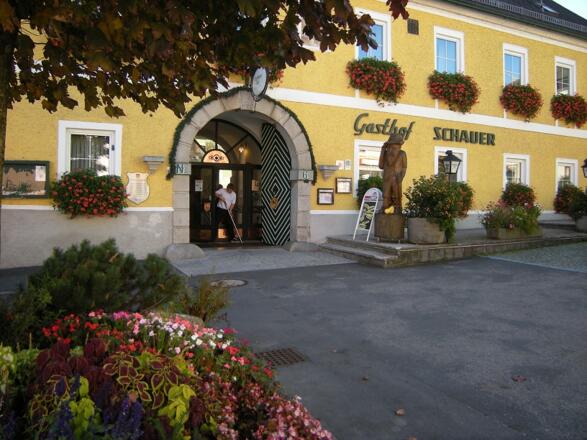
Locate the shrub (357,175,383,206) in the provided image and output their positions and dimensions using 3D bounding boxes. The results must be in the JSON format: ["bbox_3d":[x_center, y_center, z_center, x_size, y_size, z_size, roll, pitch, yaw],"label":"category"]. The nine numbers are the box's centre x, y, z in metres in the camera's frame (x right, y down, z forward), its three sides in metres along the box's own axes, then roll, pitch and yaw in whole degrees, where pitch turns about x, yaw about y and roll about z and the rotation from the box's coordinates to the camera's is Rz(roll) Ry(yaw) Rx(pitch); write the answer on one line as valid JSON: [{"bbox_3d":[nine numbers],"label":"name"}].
[{"bbox_3d":[2.161,-0.831,13.151,0.800,0.850,0.600,0,0,-26],"label":"shrub"}]

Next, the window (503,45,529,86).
[{"bbox_3d":[7.562,-5.161,16.251,1.284,1.488,0.200,0,0,-26],"label":"window"}]

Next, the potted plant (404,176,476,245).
[{"bbox_3d":[3.157,-0.228,10.300,1.120,1.430,1.050,0,0,-26],"label":"potted plant"}]

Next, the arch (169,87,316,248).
[{"bbox_3d":[-1.236,-1.304,12.079,3.825,4.003,0.500,0,0,-26],"label":"arch"}]

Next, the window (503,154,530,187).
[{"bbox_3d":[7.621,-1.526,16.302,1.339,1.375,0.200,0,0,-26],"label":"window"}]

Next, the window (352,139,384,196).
[{"bbox_3d":[2.137,-1.411,13.007,1.200,1.520,0.200,0,0,-25],"label":"window"}]

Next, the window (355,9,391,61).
[{"bbox_3d":[2.260,-5.190,13.642,1.268,1.483,0.200,0,0,-26],"label":"window"}]

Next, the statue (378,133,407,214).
[{"bbox_3d":[2.179,-1.029,10.500,0.600,1.800,0.500,0,0,-10],"label":"statue"}]

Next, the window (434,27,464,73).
[{"bbox_3d":[4.868,-5.216,14.925,1.228,1.476,0.200,0,0,-26],"label":"window"}]

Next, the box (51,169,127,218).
[{"bbox_3d":[-4.145,-0.536,9.597,1.420,0.950,0.650,0,0,-25],"label":"box"}]

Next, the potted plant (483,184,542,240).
[{"bbox_3d":[5.675,-0.246,12.300,1.500,1.380,0.680,0,0,-25],"label":"potted plant"}]

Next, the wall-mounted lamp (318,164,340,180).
[{"bbox_3d":[0.933,-1.213,12.202,0.380,0.360,0.340,0,0,-25],"label":"wall-mounted lamp"}]

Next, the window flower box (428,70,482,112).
[{"bbox_3d":[4.673,-3.729,13.777,1.380,1.000,0.660,0,0,-25],"label":"window flower box"}]

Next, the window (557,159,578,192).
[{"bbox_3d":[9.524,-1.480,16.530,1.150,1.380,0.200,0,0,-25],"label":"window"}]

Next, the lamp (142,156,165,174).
[{"bbox_3d":[-3.040,-1.179,10.307,0.380,0.370,0.340,0,0,-25],"label":"lamp"}]

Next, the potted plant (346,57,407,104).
[{"bbox_3d":[2.304,-3.882,13.259,1.480,1.150,0.600,0,0,-26],"label":"potted plant"}]

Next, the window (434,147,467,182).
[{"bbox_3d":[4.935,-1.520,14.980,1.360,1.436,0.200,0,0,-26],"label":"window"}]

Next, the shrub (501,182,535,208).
[{"bbox_3d":[7.107,-0.790,14.995,1.100,0.780,0.600,0,0,-25],"label":"shrub"}]

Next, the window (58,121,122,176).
[{"bbox_3d":[-4.417,-1.447,10.379,1.270,1.308,0.200,0,0,-26],"label":"window"}]

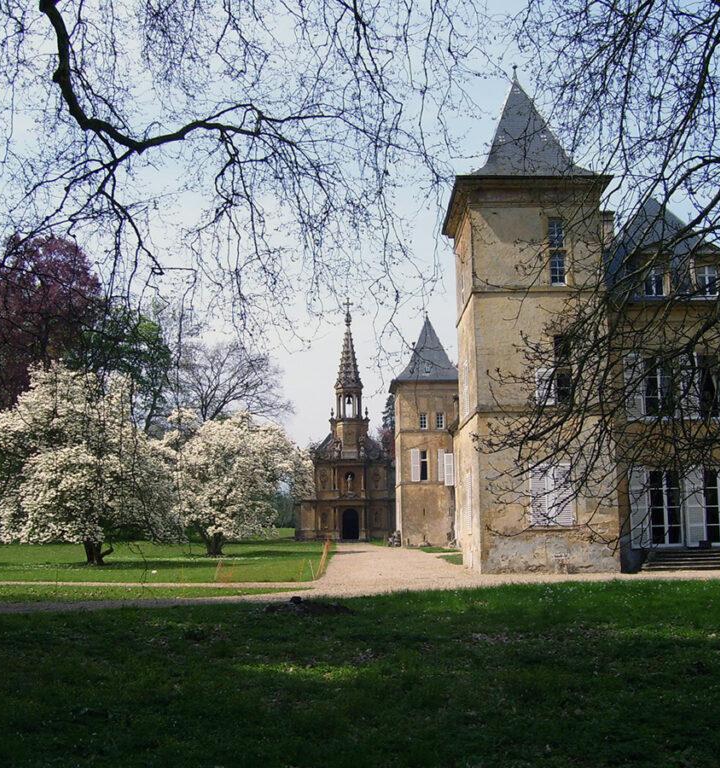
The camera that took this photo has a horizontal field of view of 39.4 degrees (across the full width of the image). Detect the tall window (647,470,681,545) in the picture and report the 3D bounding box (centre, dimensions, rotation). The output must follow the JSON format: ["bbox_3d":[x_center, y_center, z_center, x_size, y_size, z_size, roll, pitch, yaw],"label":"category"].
[{"bbox_3d":[10.954,4.461,36.036,1.199,2.666,0.150,-1,-8,0],"label":"tall window"}]

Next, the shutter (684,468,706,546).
[{"bbox_3d":[11.956,4.365,35.843,0.747,2.864,0.060,-1,-8,0],"label":"shutter"}]

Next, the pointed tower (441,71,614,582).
[{"bbox_3d":[6.005,-2.639,36.751,5.346,18.568,6.100,-1,-8,0],"label":"pointed tower"}]

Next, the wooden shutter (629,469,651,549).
[{"bbox_3d":[9.979,4.393,35.847,0.712,2.953,0.060,-1,-8,0],"label":"wooden shutter"}]

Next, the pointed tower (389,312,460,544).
[{"bbox_3d":[5.515,3.632,82.172,5.551,18.816,6.000,-1,-8,0],"label":"pointed tower"}]

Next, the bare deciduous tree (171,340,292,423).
[{"bbox_3d":[-11.180,5.140,86.169,10.800,17.766,10.800,-1,-8,0],"label":"bare deciduous tree"}]

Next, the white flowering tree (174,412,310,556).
[{"bbox_3d":[-6.365,5.376,53.802,7.546,7.672,7.546,-1,-8,0],"label":"white flowering tree"}]

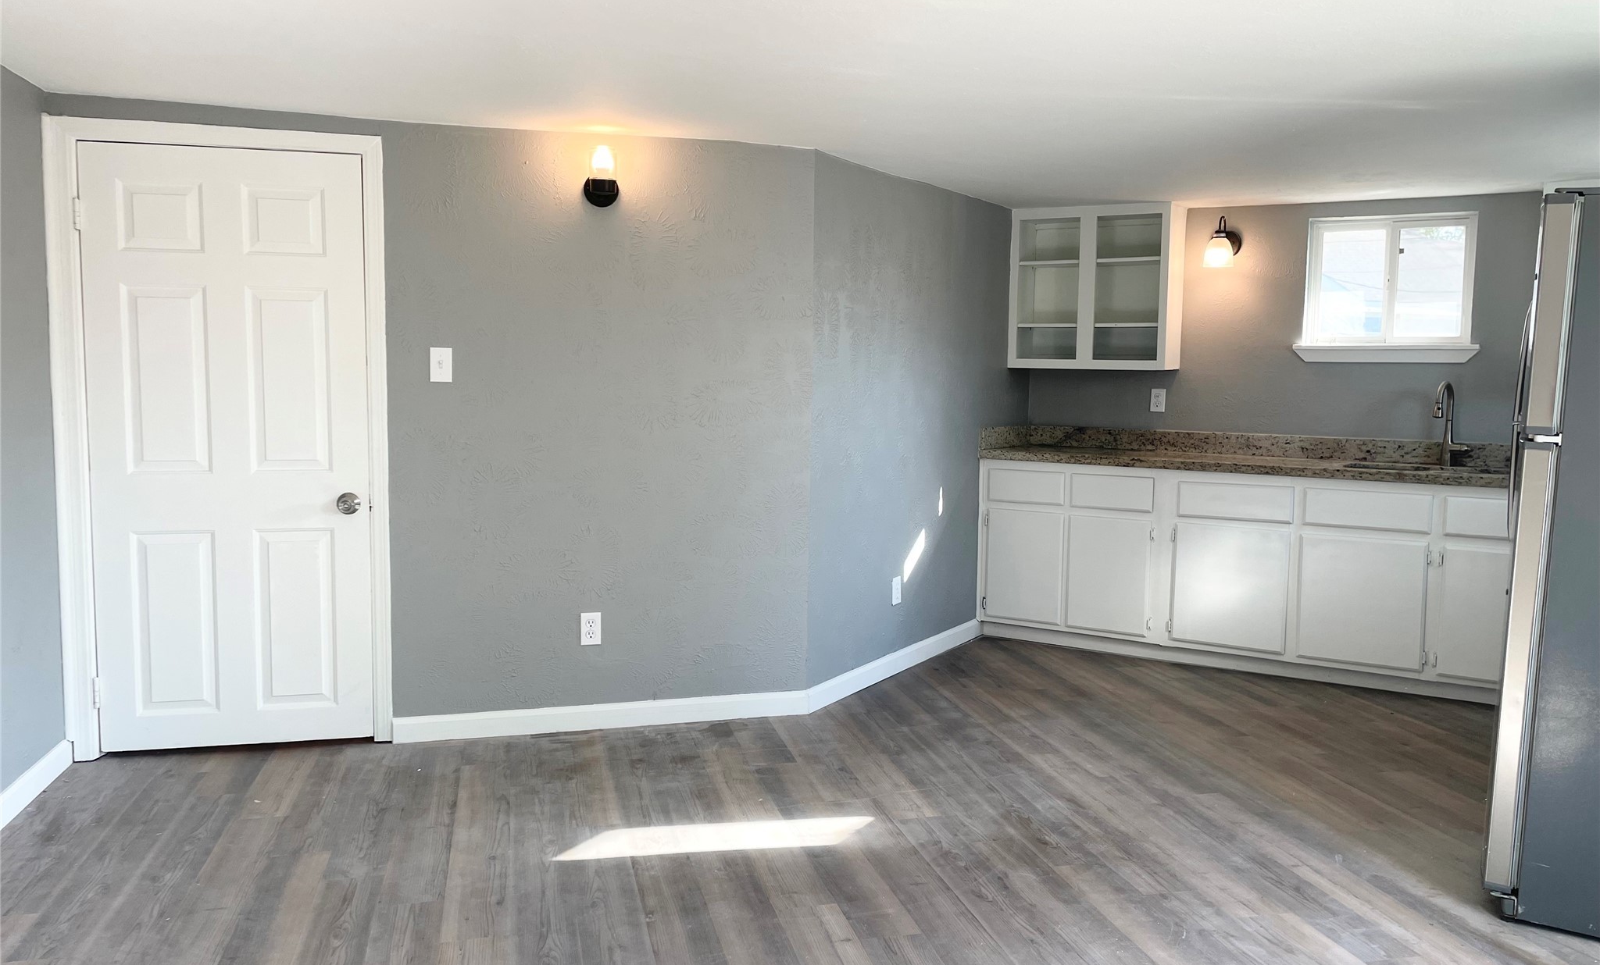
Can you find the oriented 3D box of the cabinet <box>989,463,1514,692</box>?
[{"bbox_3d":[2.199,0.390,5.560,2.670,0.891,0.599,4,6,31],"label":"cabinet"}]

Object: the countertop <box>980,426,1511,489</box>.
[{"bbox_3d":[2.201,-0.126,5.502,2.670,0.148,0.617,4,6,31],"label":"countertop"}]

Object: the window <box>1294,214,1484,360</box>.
[{"bbox_3d":[2.691,-0.881,5.500,0.772,0.667,0.100,4,6,31],"label":"window"}]

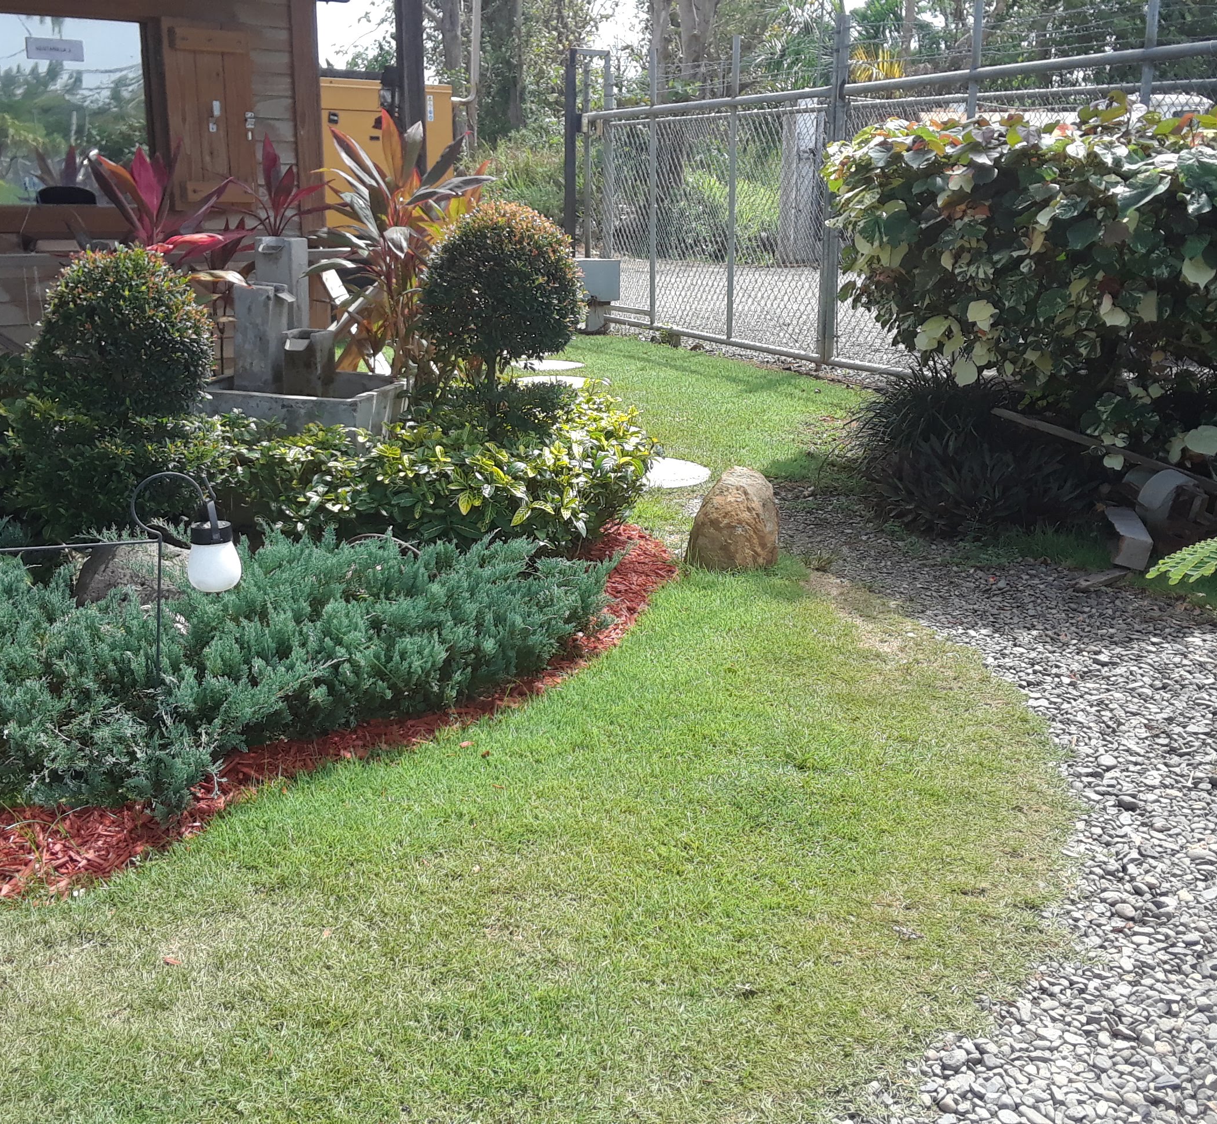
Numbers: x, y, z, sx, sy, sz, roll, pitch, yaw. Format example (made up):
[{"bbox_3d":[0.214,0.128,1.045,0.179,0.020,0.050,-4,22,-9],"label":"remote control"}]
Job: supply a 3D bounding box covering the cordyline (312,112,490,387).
[{"bbox_3d":[-0.988,-1.369,6.210,0.880,1.500,0.850,-2,16,-9],"label":"cordyline"}]

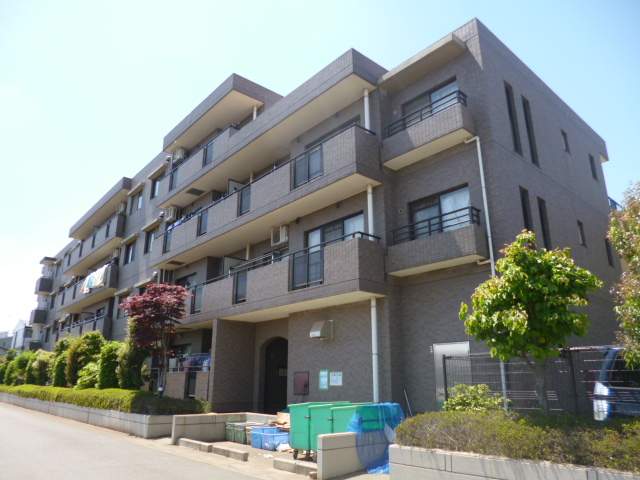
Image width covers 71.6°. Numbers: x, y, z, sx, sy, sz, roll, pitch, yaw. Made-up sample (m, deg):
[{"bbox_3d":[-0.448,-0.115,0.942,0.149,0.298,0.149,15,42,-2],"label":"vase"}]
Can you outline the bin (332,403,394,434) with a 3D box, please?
[{"bbox_3d":[0.731,3.247,7.370,0.970,0.970,0.620,15,-23,-39],"label":"bin"}]

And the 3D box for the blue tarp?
[{"bbox_3d":[1.159,3.631,8.232,1.400,1.060,0.850,15,-23,-39],"label":"blue tarp"}]

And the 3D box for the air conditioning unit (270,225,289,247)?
[{"bbox_3d":[-1.143,-0.099,14.007,0.304,0.568,0.832,15,-23,-39],"label":"air conditioning unit"}]

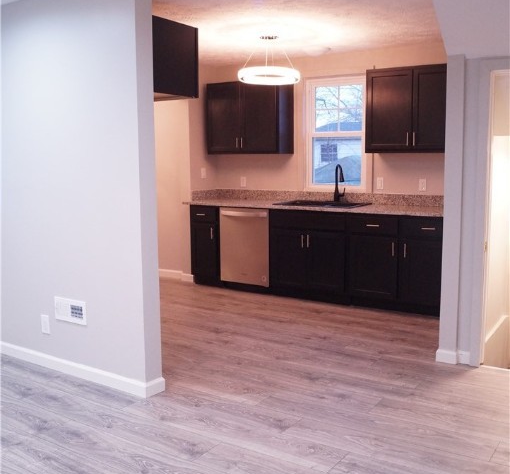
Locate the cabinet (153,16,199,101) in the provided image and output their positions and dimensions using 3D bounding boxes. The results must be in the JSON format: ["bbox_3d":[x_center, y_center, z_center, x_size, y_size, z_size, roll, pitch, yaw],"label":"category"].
[{"bbox_3d":[-0.900,-1.138,3.770,0.850,0.444,0.630,5,9,33],"label":"cabinet"}]

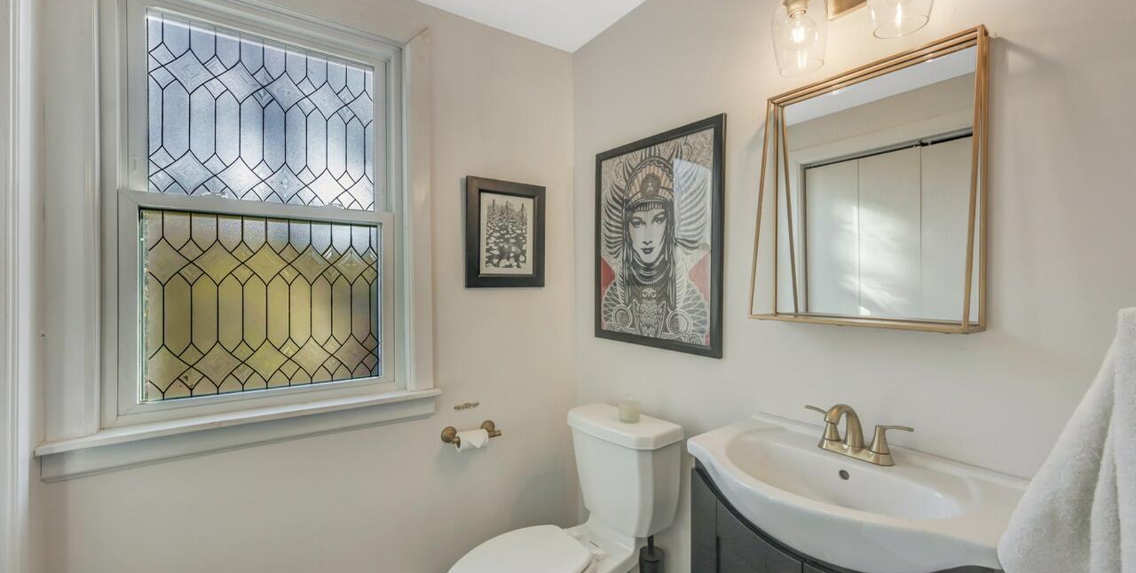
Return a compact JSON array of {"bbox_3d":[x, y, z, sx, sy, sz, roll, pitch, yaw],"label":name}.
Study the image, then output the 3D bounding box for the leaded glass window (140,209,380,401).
[{"bbox_3d":[-0.958,0.055,1.443,0.646,0.558,0.030,-1,1,-35],"label":"leaded glass window"}]

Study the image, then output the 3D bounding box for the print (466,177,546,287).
[{"bbox_3d":[-0.260,-0.219,1.876,0.369,0.445,0.022,-1,1,-35],"label":"print"}]

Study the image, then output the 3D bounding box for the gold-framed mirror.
[{"bbox_3d":[0.680,-0.220,1.058,0.138,0.615,0.457,-1,1,-35],"label":"gold-framed mirror"}]

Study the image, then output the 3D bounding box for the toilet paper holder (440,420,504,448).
[{"bbox_3d":[-0.375,0.589,1.756,0.225,0.074,0.105,-1,1,-35],"label":"toilet paper holder"}]

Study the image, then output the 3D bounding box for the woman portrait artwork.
[{"bbox_3d":[0.317,-0.167,1.681,0.020,0.789,0.647,-1,1,-35],"label":"woman portrait artwork"}]

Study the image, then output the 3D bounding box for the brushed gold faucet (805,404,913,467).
[{"bbox_3d":[0.613,0.326,0.980,0.181,0.137,0.221,-1,1,-35],"label":"brushed gold faucet"}]

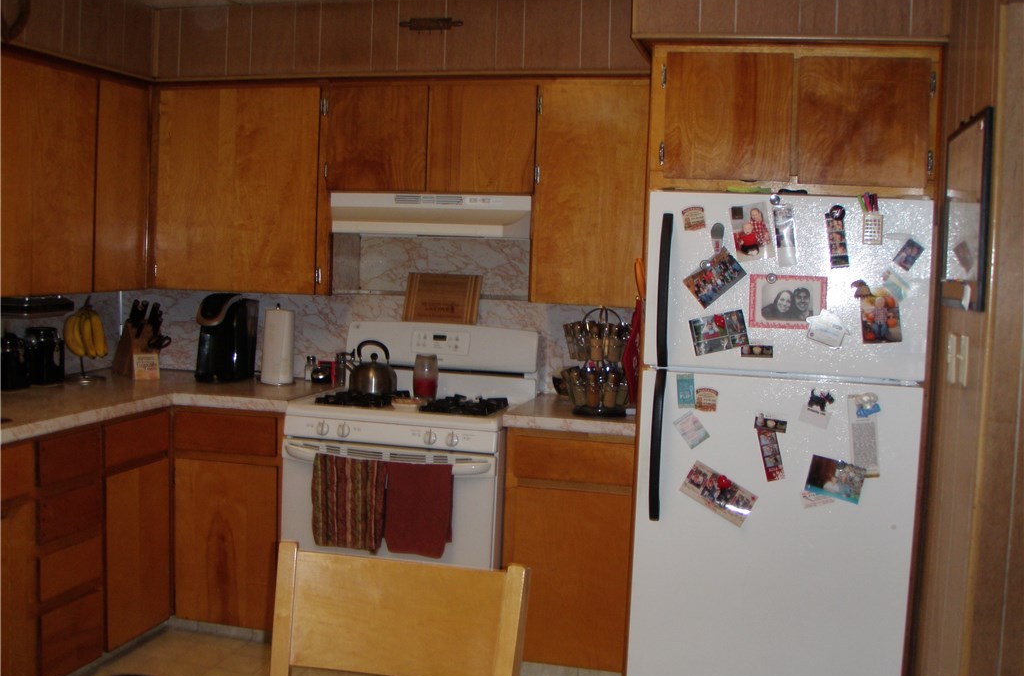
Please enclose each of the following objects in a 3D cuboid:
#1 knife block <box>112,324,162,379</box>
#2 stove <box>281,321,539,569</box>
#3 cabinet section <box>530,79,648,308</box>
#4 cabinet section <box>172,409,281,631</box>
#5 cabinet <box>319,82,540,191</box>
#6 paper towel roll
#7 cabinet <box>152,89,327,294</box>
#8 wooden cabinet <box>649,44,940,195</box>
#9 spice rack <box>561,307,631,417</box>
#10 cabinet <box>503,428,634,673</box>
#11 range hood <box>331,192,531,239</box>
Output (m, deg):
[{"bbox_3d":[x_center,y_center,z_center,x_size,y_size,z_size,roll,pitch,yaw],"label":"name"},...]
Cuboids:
[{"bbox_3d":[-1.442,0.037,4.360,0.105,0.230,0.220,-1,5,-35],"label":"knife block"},{"bbox_3d":[-0.343,0.557,3.962,0.760,1.155,0.715,3,4,14],"label":"stove"},{"bbox_3d":[0.323,-0.516,4.071,0.428,0.790,0.311,3,5,15],"label":"cabinet section"},{"bbox_3d":[-0.933,0.622,4.329,0.472,0.790,0.610,3,5,15],"label":"cabinet section"},{"bbox_3d":[-0.266,-0.724,4.112,0.795,0.415,0.320,3,4,14],"label":"cabinet"},{"bbox_3d":[-0.893,0.028,4.292,0.135,0.300,0.135,2,4,0],"label":"paper towel roll"},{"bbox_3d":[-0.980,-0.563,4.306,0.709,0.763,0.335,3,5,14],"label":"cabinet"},{"bbox_3d":[0.867,-0.636,3.481,0.830,0.420,0.680,3,4,14],"label":"wooden cabinet"},{"bbox_3d":[0.307,0.073,3.788,0.260,0.360,0.260,3,4,14],"label":"spice rack"},{"bbox_3d":[0.254,0.675,3.900,0.453,0.780,0.610,3,4,14],"label":"cabinet"},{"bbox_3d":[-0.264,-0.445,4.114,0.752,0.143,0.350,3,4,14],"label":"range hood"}]

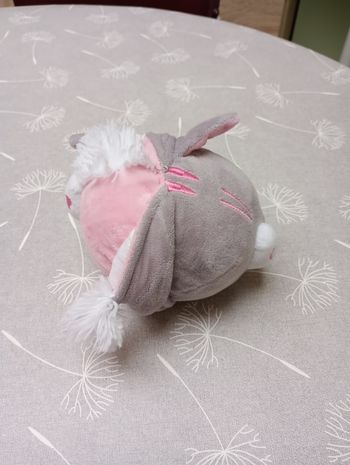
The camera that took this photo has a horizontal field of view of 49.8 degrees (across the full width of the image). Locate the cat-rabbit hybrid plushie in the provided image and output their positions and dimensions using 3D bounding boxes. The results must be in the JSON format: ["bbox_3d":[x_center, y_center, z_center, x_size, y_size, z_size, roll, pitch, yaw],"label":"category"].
[{"bbox_3d":[-0.011,-0.009,0.339,0.210,0.155,0.195,9,53,8],"label":"cat-rabbit hybrid plushie"}]

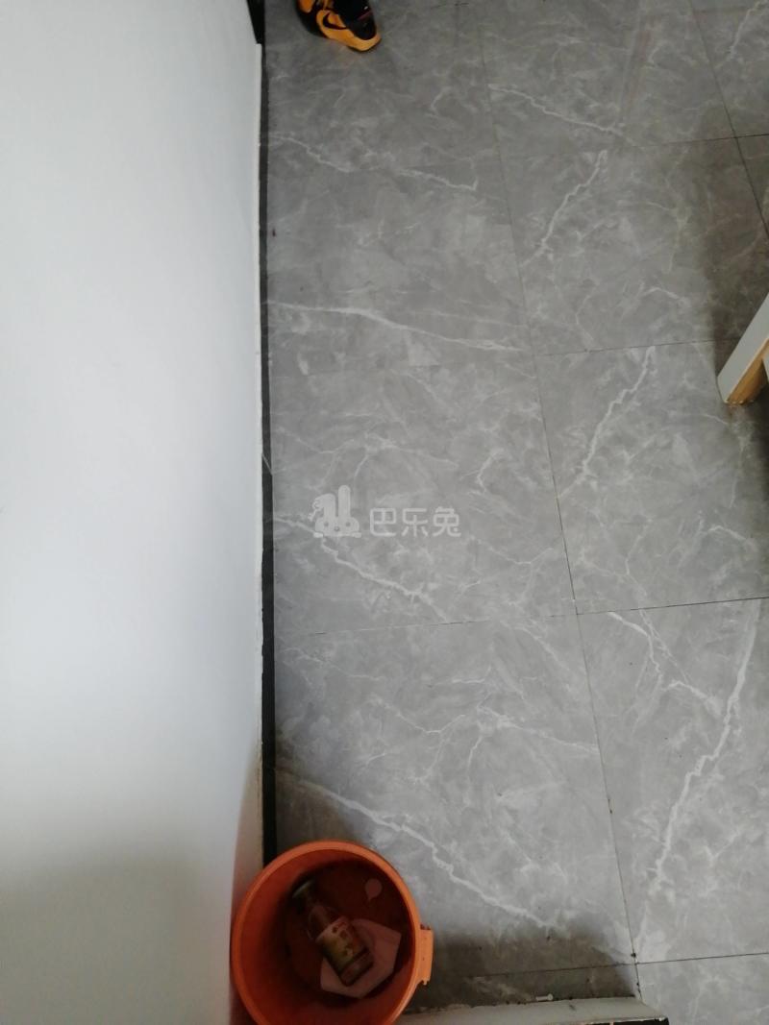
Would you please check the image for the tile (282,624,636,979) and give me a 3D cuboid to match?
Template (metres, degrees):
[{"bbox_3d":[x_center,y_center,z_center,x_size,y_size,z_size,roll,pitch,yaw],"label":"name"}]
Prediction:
[{"bbox_3d":[0.099,0.500,1.405,0.600,0.010,0.600,-5,67,1],"label":"tile"}]

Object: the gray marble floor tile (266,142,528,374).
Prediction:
[{"bbox_3d":[0.019,-0.604,1.868,0.600,0.010,0.600,-5,67,1],"label":"gray marble floor tile"}]

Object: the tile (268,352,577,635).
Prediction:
[{"bbox_3d":[0.058,-0.052,1.634,0.600,0.010,0.600,-4,68,1],"label":"tile"}]

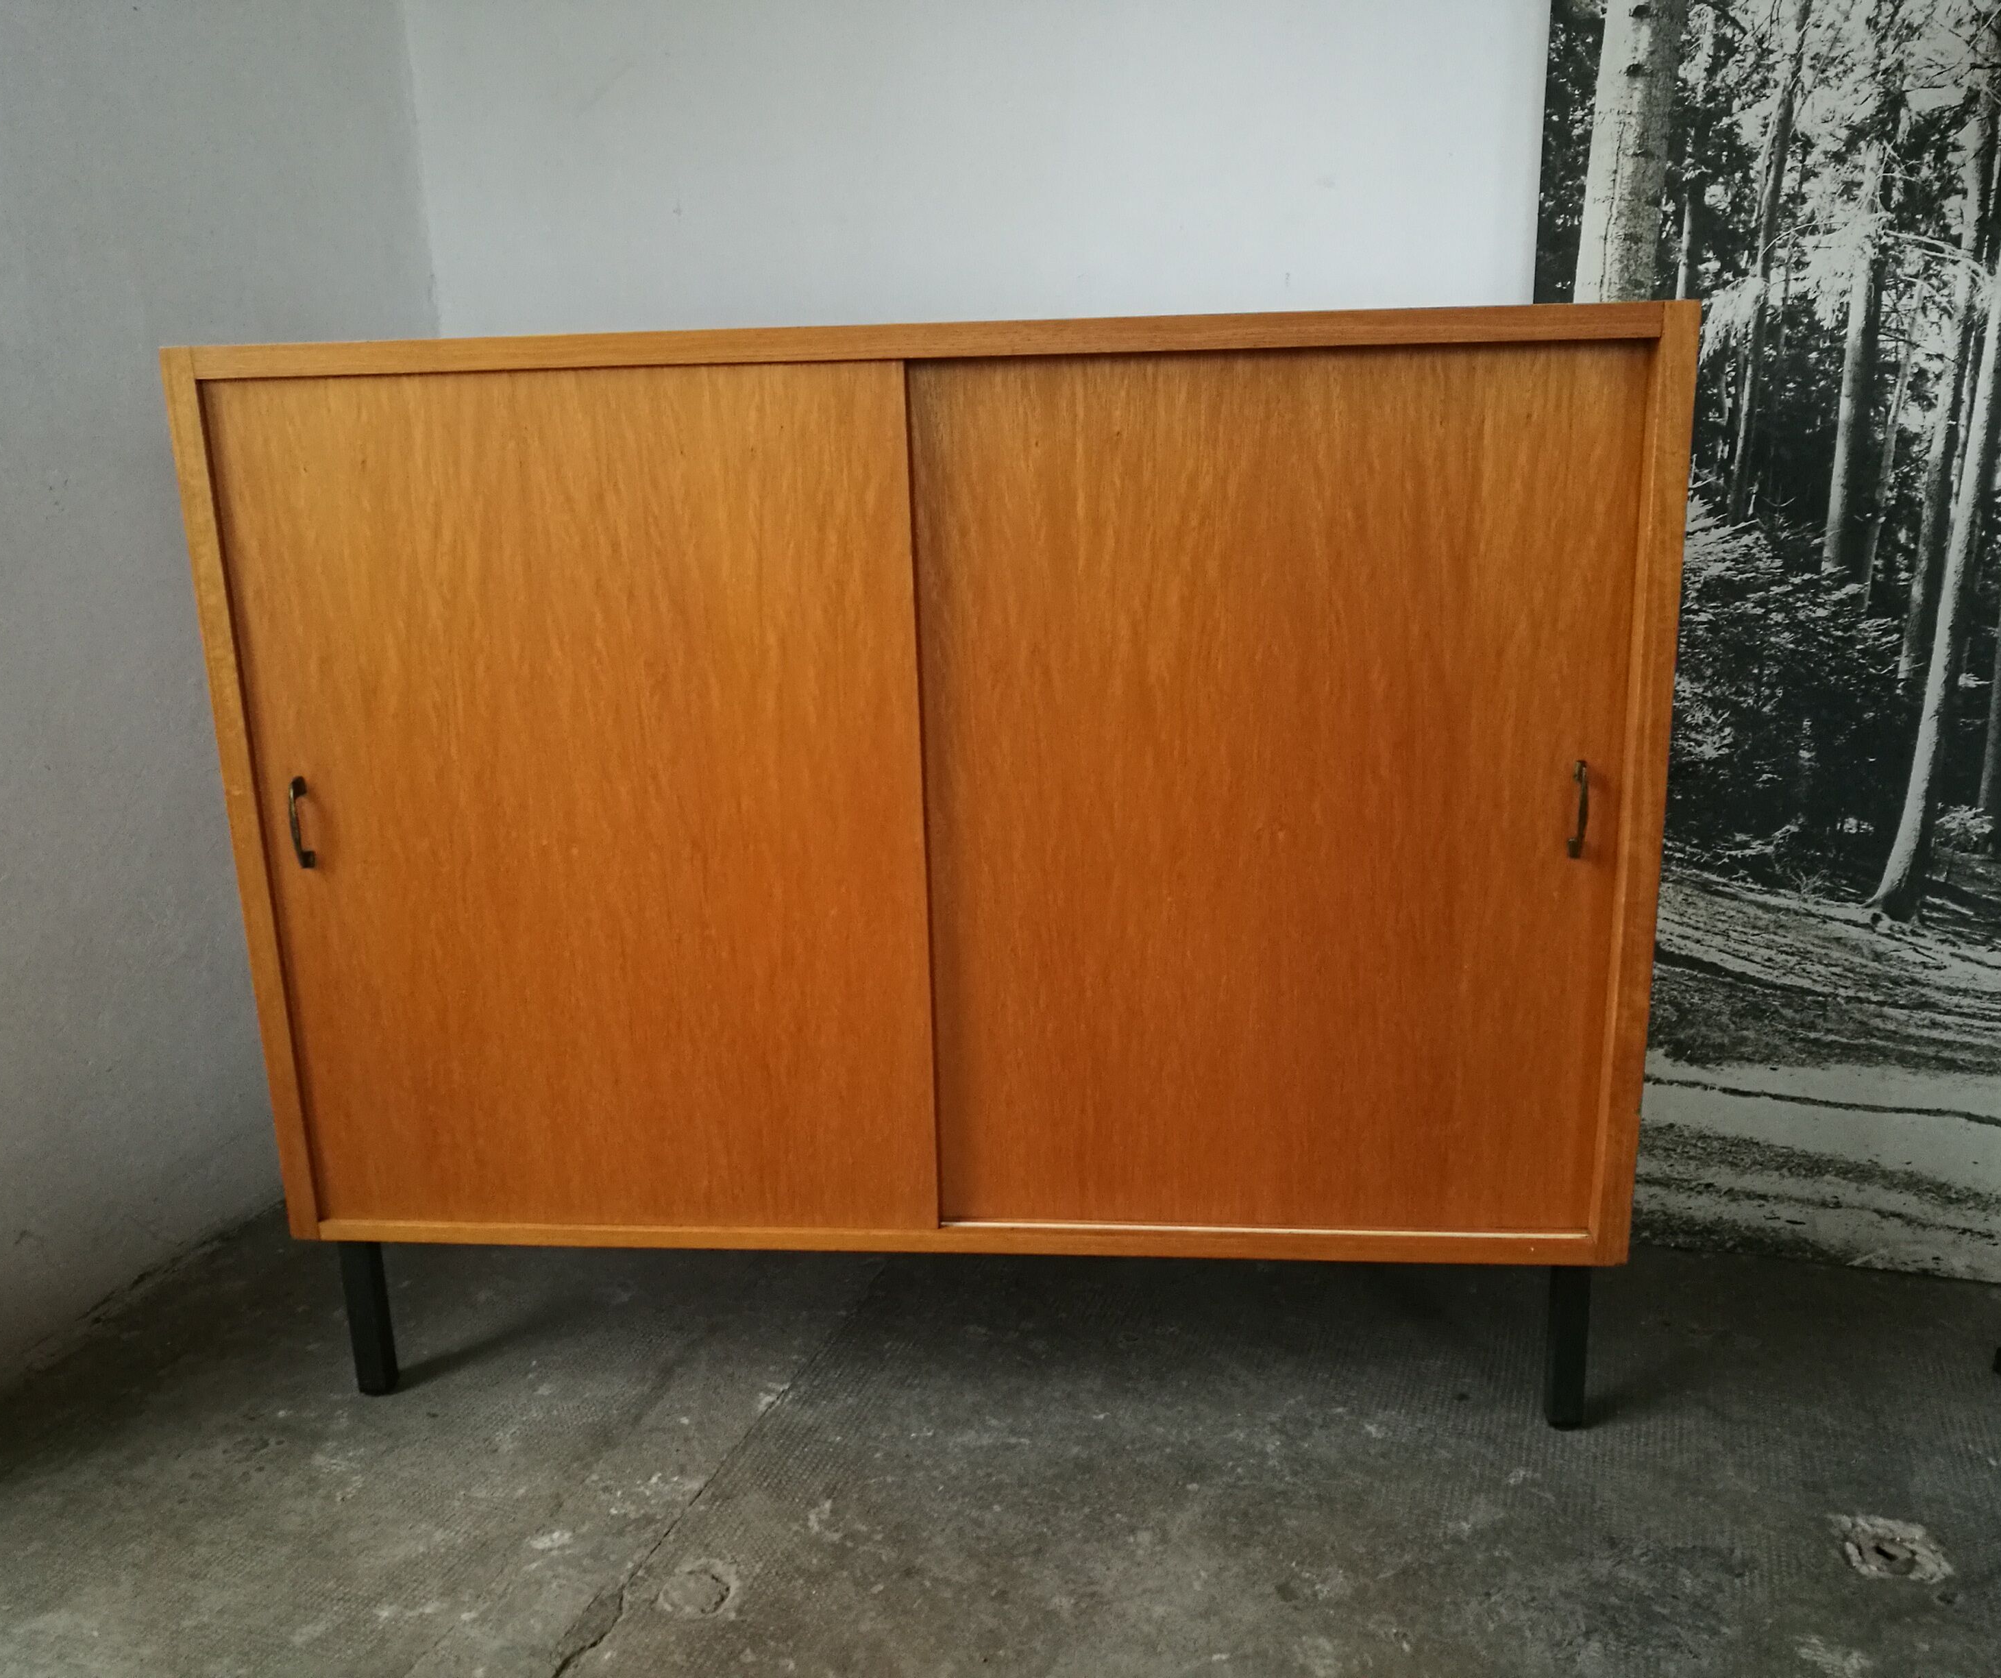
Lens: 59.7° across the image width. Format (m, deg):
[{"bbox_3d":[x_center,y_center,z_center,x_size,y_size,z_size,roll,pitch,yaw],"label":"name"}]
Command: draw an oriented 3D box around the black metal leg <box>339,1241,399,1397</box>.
[{"bbox_3d":[-0.598,0.435,1.649,0.028,0.193,0.028,0,15,5],"label":"black metal leg"}]

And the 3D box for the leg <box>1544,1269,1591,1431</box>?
[{"bbox_3d":[0.503,0.432,1.547,0.028,0.193,0.028,0,15,5],"label":"leg"}]

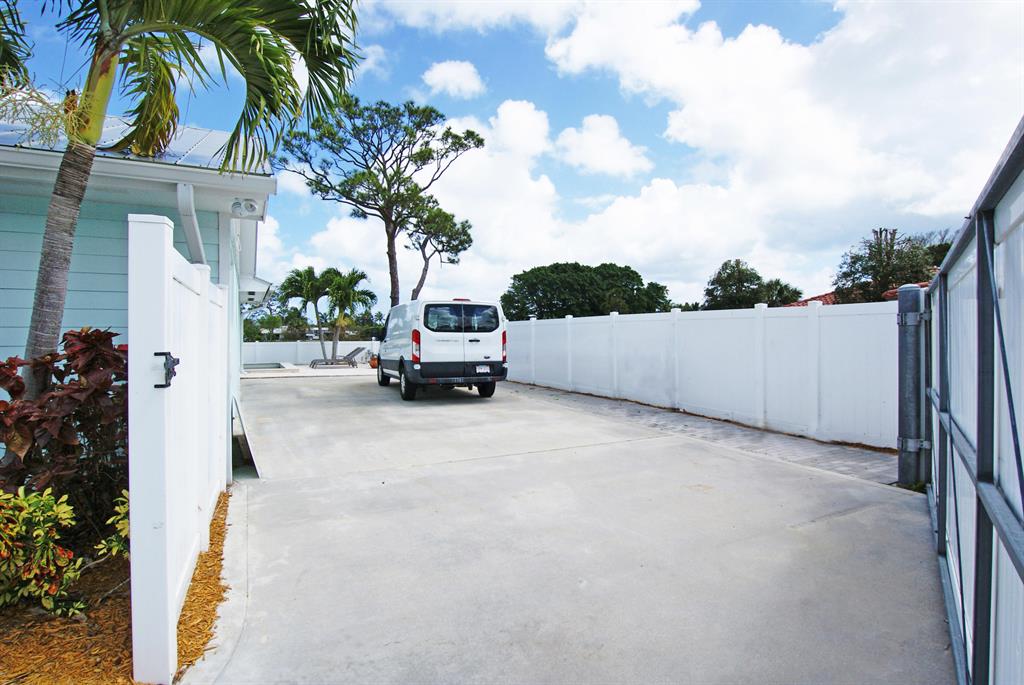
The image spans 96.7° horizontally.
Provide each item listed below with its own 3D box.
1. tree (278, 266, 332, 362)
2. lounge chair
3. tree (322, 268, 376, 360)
[{"bbox_3d":[-9.427,-1.239,20.900,2.600,4.500,2.600,0,1,-24],"label":"tree"},{"bbox_3d":[-7.180,0.631,18.800,2.000,0.880,0.750,0,1,-30],"label":"lounge chair"},{"bbox_3d":[-7.500,-1.193,20.900,2.600,4.450,2.600,0,0,-20],"label":"tree"}]

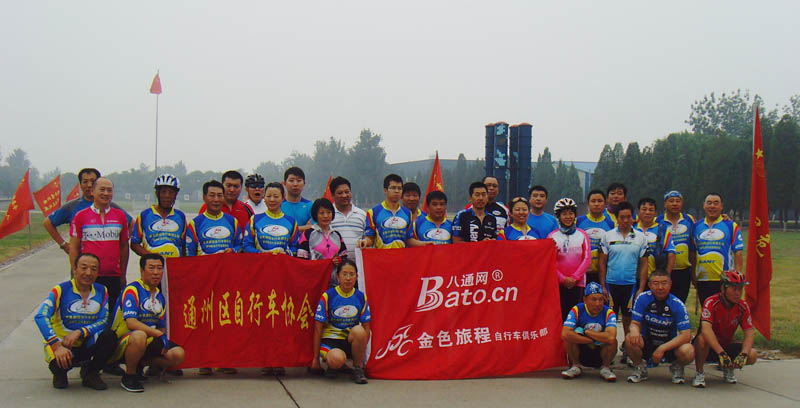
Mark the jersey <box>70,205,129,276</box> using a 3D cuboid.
[{"bbox_3d":[-2.613,0.322,7.850,0.480,0.610,0.290,1,0,-14],"label":"jersey"}]

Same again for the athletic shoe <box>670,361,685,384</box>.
[{"bbox_3d":[2.498,1.537,8.100,0.115,0.130,0.280,1,0,7],"label":"athletic shoe"}]

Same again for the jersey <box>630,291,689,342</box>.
[{"bbox_3d":[2.422,1.074,8.380,0.560,0.530,0.370,1,0,11],"label":"jersey"}]

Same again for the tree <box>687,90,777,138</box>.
[{"bbox_3d":[34.941,-4.238,95.000,9.300,14.200,8.500,1,0,20],"label":"tree"}]

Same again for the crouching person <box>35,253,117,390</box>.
[{"bbox_3d":[-2.700,0.949,7.500,0.670,1.070,0.750,1,0,-14],"label":"crouching person"}]

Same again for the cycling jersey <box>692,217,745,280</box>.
[{"bbox_3d":[3.276,0.475,9.300,0.550,0.670,0.300,1,0,14],"label":"cycling jersey"}]

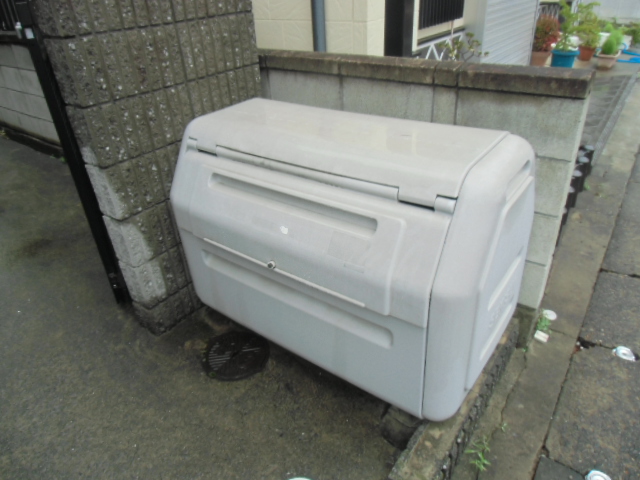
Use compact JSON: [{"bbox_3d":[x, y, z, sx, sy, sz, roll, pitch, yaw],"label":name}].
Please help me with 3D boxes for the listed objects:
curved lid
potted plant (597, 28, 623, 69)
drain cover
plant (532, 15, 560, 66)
[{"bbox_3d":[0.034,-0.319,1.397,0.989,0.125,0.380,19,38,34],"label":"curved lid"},{"bbox_3d":[3.728,-2.462,5.697,0.230,0.435,0.470,19,38,34],"label":"potted plant"},{"bbox_3d":[-0.323,0.447,1.726,0.274,0.020,0.274,-3,31,2],"label":"drain cover"},{"bbox_3d":[2.803,-2.447,5.532,0.356,0.690,0.356,19,38,34],"label":"plant"}]

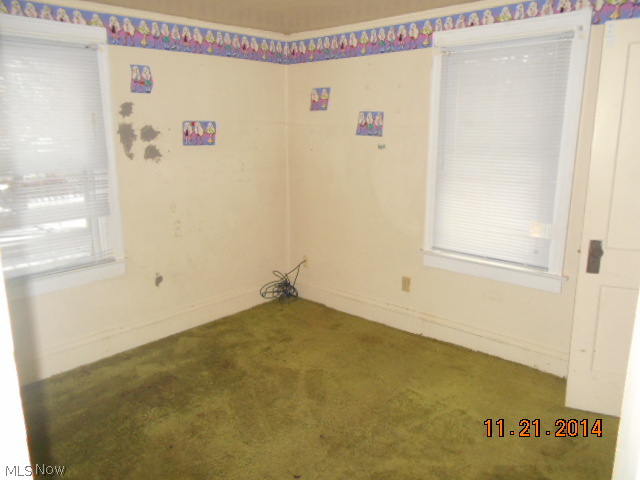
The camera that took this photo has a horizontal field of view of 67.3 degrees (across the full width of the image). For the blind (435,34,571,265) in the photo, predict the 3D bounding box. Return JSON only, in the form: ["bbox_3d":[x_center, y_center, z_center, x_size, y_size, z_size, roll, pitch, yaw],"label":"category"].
[{"bbox_3d":[1.102,-0.534,3.049,0.803,1.375,0.040,11,17,41],"label":"blind"}]

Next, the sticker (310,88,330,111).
[{"bbox_3d":[0.001,-1.147,3.920,0.204,0.180,0.010,11,17,41],"label":"sticker"}]

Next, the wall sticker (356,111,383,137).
[{"bbox_3d":[0.375,-0.876,3.636,0.256,0.185,0.010,11,17,41],"label":"wall sticker"}]

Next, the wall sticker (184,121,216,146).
[{"bbox_3d":[-0.894,-0.796,3.605,0.010,0.179,0.304,11,17,41],"label":"wall sticker"}]

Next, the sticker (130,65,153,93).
[{"bbox_3d":[-1.189,-1.074,3.209,0.010,0.179,0.159,11,17,41],"label":"sticker"}]

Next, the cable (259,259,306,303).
[{"bbox_3d":[-0.329,0.386,4.337,0.200,0.360,0.350,11,17,41],"label":"cable"}]

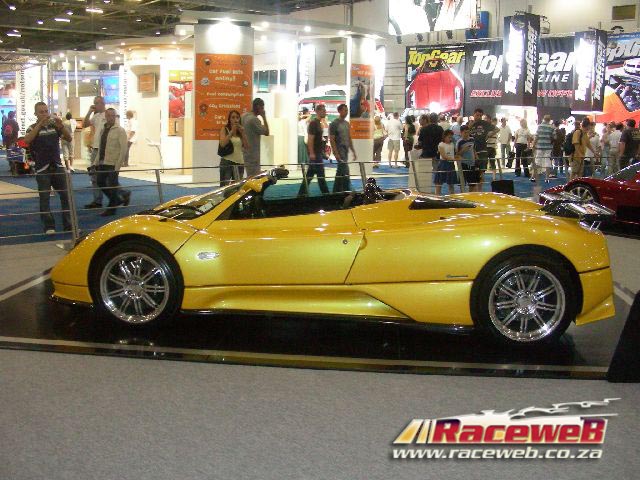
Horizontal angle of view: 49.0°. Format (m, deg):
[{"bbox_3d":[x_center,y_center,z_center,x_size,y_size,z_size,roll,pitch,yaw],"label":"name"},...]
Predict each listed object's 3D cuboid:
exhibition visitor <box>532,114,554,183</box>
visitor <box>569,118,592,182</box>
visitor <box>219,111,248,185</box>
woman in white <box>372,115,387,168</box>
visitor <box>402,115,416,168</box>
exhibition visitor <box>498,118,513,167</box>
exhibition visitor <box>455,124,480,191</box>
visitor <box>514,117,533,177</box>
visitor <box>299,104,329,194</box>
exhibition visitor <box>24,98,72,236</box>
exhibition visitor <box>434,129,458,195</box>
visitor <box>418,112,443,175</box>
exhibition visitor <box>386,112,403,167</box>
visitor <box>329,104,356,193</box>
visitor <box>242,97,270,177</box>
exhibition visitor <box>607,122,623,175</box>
[{"bbox_3d":[6.010,-2.478,18.893,0.540,1.730,0.380,2,10,6],"label":"exhibition visitor"},{"bbox_3d":[6.890,-2.405,18.654,0.500,1.720,0.480,1,10,0],"label":"visitor"},{"bbox_3d":[-1.448,-1.328,11.761,0.500,1.640,0.420,0,10,-8],"label":"visitor"},{"bbox_3d":[1.936,-3.196,22.858,0.500,1.680,0.400,5,10,20],"label":"woman in white"},{"bbox_3d":[2.928,-3.183,22.857,0.480,1.690,0.380,2,10,6],"label":"visitor"},{"bbox_3d":[6.298,-3.300,23.856,0.500,1.700,0.360,-1,10,-14],"label":"exhibition visitor"},{"bbox_3d":[2.729,-1.357,12.999,0.460,1.490,0.300,0,10,-6],"label":"exhibition visitor"},{"bbox_3d":[5.879,-2.698,20.397,0.500,1.630,0.320,2,10,6],"label":"visitor"},{"bbox_3d":[-0.115,-1.676,13.447,0.600,1.800,0.520,2,10,6],"label":"visitor"},{"bbox_3d":[-3.702,-0.987,9.580,0.640,1.750,0.460,-2,10,-14],"label":"exhibition visitor"},{"bbox_3d":[2.329,-1.317,12.884,0.420,1.370,0.340,-4,11,-27],"label":"exhibition visitor"},{"bbox_3d":[2.202,-1.667,14.001,0.520,1.730,0.360,-2,11,-18],"label":"visitor"},{"bbox_3d":[2.524,-3.419,23.804,0.520,1.740,0.340,1,10,3],"label":"exhibition visitor"},{"bbox_3d":[0.368,-1.282,11.501,0.450,1.790,0.500,8,13,36],"label":"visitor"},{"bbox_3d":[-0.949,-1.151,10.502,0.500,1.840,0.420,10,13,40],"label":"visitor"},{"bbox_3d":[8.451,-2.590,20.162,0.460,1.630,0.360,-3,11,-24],"label":"exhibition visitor"}]

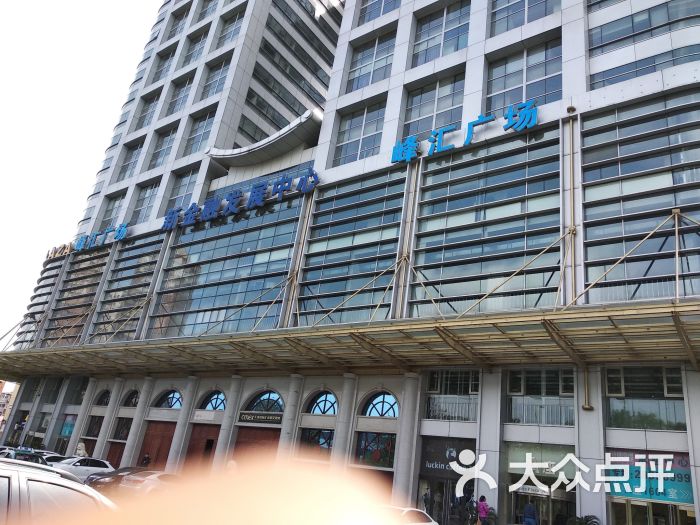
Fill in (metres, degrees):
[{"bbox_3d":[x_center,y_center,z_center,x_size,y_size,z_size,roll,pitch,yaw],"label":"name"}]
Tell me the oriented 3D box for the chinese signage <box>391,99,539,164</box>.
[{"bbox_3d":[6.229,-7.211,29.956,8.900,2.050,0.320,-9,-29,36],"label":"chinese signage"}]

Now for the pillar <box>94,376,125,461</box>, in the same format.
[{"bbox_3d":[-19.604,12.951,42.438,0.780,7.200,0.780,-9,-29,36],"label":"pillar"}]

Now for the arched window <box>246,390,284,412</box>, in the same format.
[{"bbox_3d":[-5.210,8.955,34.058,3.936,1.392,0.200,-9,-29,35],"label":"arched window"}]

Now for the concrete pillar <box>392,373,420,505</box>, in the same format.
[{"bbox_3d":[2.748,9.224,26.287,0.800,7.396,0.800,-9,-29,35],"label":"concrete pillar"}]

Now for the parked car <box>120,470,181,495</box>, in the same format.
[{"bbox_3d":[-9.130,11.476,26.457,1.820,1.470,4.600,-2,-25,23],"label":"parked car"}]

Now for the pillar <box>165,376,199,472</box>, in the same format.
[{"bbox_3d":[-11.842,11.633,36.857,0.780,7.270,0.780,-9,-29,36],"label":"pillar"}]

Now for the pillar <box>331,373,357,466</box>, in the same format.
[{"bbox_3d":[-0.497,9.744,28.623,0.800,7.396,0.800,-9,-29,35],"label":"pillar"}]

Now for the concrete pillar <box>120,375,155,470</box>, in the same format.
[{"bbox_3d":[-16.266,12.381,40.039,0.780,7.180,0.780,-9,-29,36],"label":"concrete pillar"}]

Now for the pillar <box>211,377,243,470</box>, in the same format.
[{"bbox_3d":[-8.107,10.964,34.101,0.800,7.396,0.800,-9,-29,35],"label":"pillar"}]

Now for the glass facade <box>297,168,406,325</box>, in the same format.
[{"bbox_3d":[0.077,-0.713,32.404,7.400,10.500,0.500,-9,-29,36],"label":"glass facade"}]

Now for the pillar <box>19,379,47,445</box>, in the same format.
[{"bbox_3d":[-29.508,14.504,50.002,1.080,7.588,0.792,-9,-29,35],"label":"pillar"}]

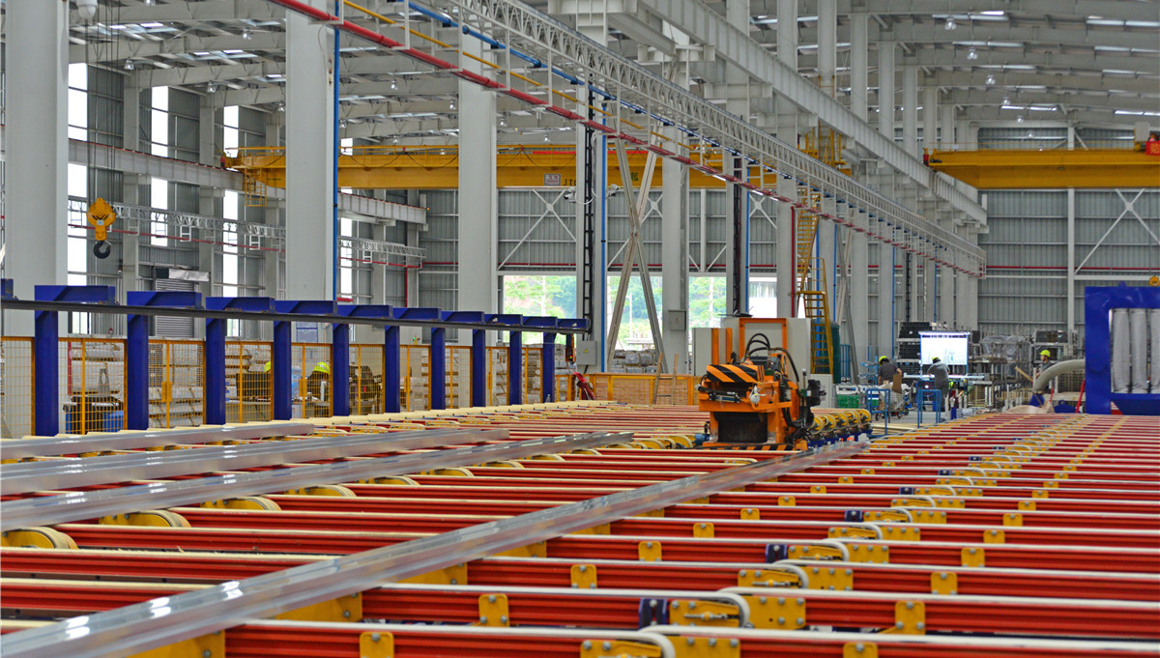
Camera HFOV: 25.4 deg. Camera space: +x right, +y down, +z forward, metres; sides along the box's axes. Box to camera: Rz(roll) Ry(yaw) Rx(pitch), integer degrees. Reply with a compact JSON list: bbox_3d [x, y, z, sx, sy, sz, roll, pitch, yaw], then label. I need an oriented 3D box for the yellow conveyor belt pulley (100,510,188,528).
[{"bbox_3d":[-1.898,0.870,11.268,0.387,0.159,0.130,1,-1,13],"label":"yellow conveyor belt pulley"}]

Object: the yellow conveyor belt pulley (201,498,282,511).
[{"bbox_3d":[-1.410,0.756,10.671,0.320,0.130,0.060,1,-1,13],"label":"yellow conveyor belt pulley"}]

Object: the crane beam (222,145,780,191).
[{"bbox_3d":[-1.930,-7.032,112.995,28.980,1.950,1.600,1,-1,13],"label":"crane beam"}]

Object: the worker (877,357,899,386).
[{"bbox_3d":[8.170,1.478,68.000,0.580,1.580,0.480,1,-1,-12],"label":"worker"}]

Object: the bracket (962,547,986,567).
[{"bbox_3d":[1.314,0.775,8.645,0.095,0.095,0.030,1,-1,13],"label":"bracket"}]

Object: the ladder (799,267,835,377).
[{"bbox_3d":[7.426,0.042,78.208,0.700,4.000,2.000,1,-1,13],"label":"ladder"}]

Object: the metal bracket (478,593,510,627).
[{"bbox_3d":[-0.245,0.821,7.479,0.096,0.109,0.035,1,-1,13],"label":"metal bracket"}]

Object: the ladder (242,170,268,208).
[{"bbox_3d":[-13.837,-6.024,110.039,0.741,1.688,0.600,1,-1,13],"label":"ladder"}]

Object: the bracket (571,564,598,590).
[{"bbox_3d":[0.018,0.831,8.559,0.092,0.106,0.035,1,-1,13],"label":"bracket"}]

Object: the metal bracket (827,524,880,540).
[{"bbox_3d":[1.125,0.844,10.588,0.206,0.087,0.050,1,-1,13],"label":"metal bracket"}]

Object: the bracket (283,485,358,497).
[{"bbox_3d":[-1.341,0.873,13.385,0.390,0.135,0.100,1,-1,13],"label":"bracket"}]

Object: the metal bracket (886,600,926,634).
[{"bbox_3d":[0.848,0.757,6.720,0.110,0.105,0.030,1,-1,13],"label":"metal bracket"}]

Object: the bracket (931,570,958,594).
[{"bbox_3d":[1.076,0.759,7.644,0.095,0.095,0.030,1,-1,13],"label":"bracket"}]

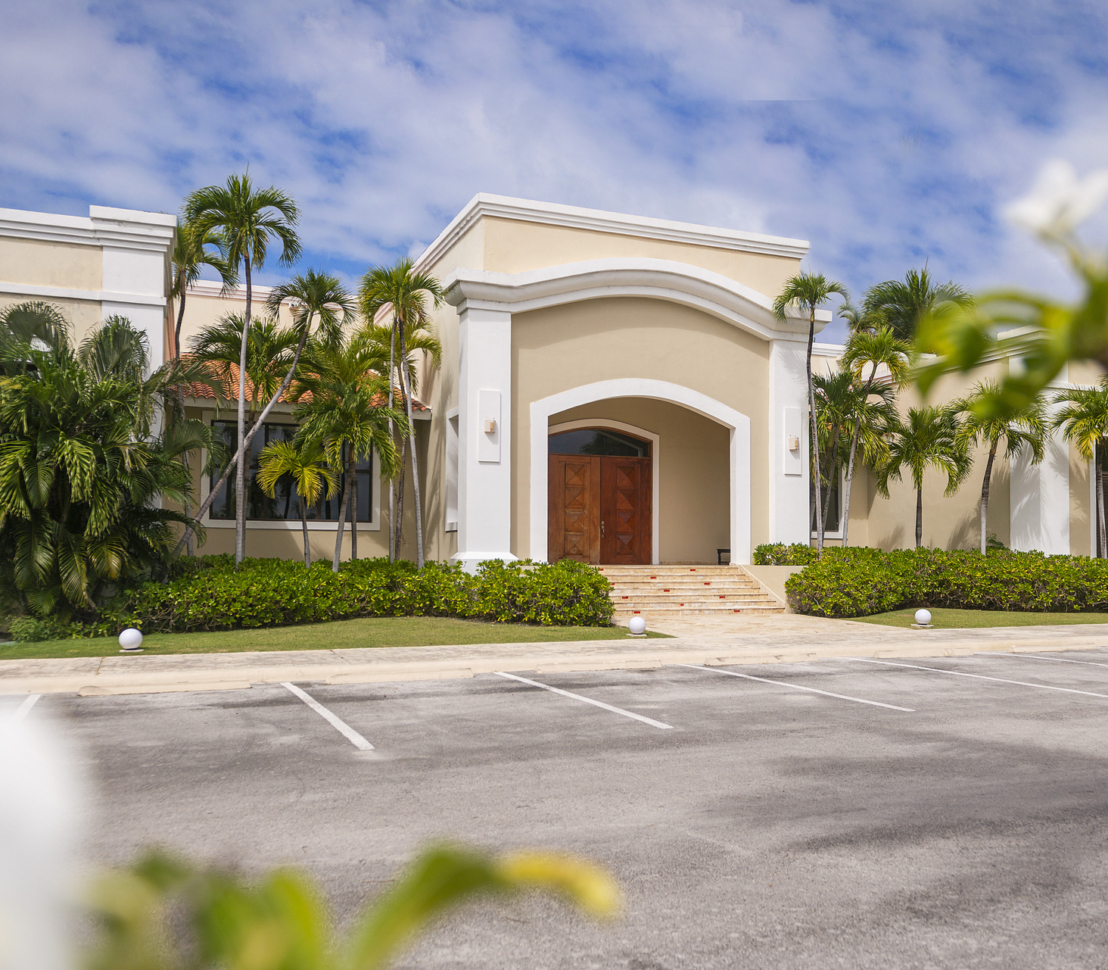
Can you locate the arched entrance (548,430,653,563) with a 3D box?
[{"bbox_3d":[1.296,0.277,26.277,3.172,3.750,0.300,2,-5,-23],"label":"arched entrance"}]

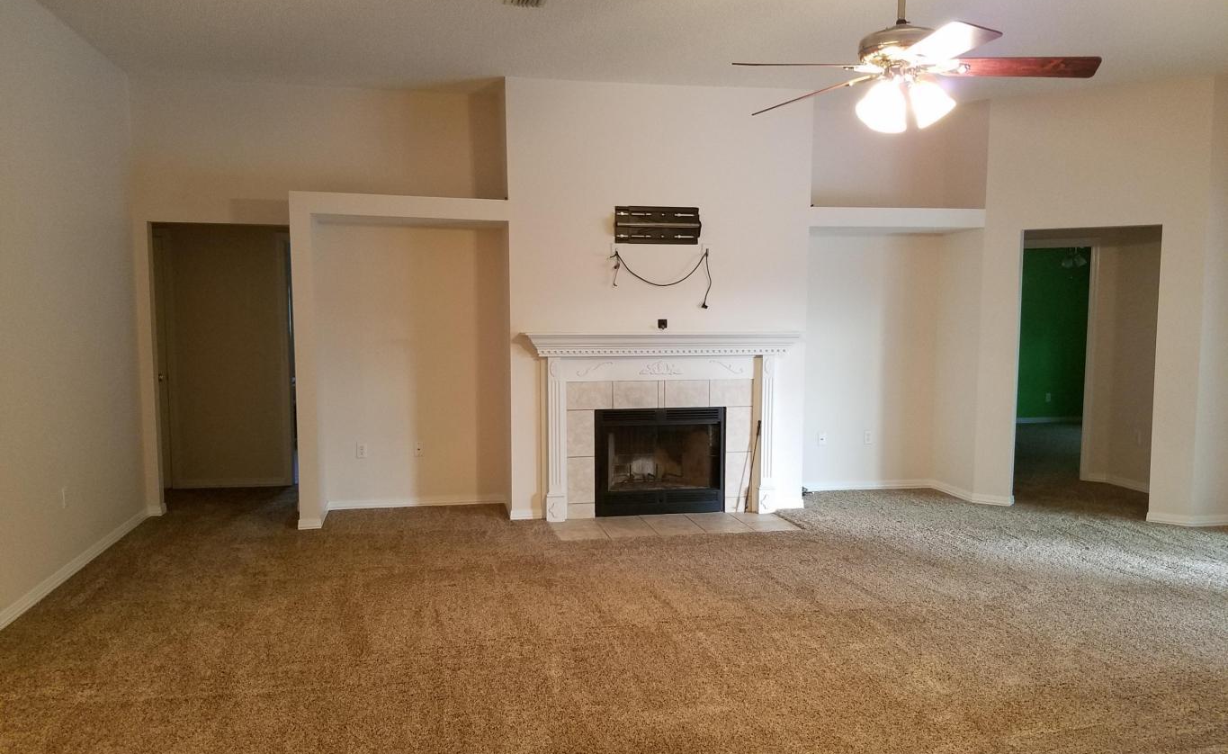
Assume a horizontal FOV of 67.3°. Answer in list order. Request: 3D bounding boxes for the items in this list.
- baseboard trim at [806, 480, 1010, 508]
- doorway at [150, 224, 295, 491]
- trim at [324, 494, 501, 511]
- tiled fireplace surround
[{"bbox_3d":[2.195,0.928,7.360,1.673,0.072,0.765,0,5,-6],"label":"baseboard trim"},{"bbox_3d":[-2.819,-0.052,6.770,1.008,2.106,0.140,-1,5,-11],"label":"doorway"},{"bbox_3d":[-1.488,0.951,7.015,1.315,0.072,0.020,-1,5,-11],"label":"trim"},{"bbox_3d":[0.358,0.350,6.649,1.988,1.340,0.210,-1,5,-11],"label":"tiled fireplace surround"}]

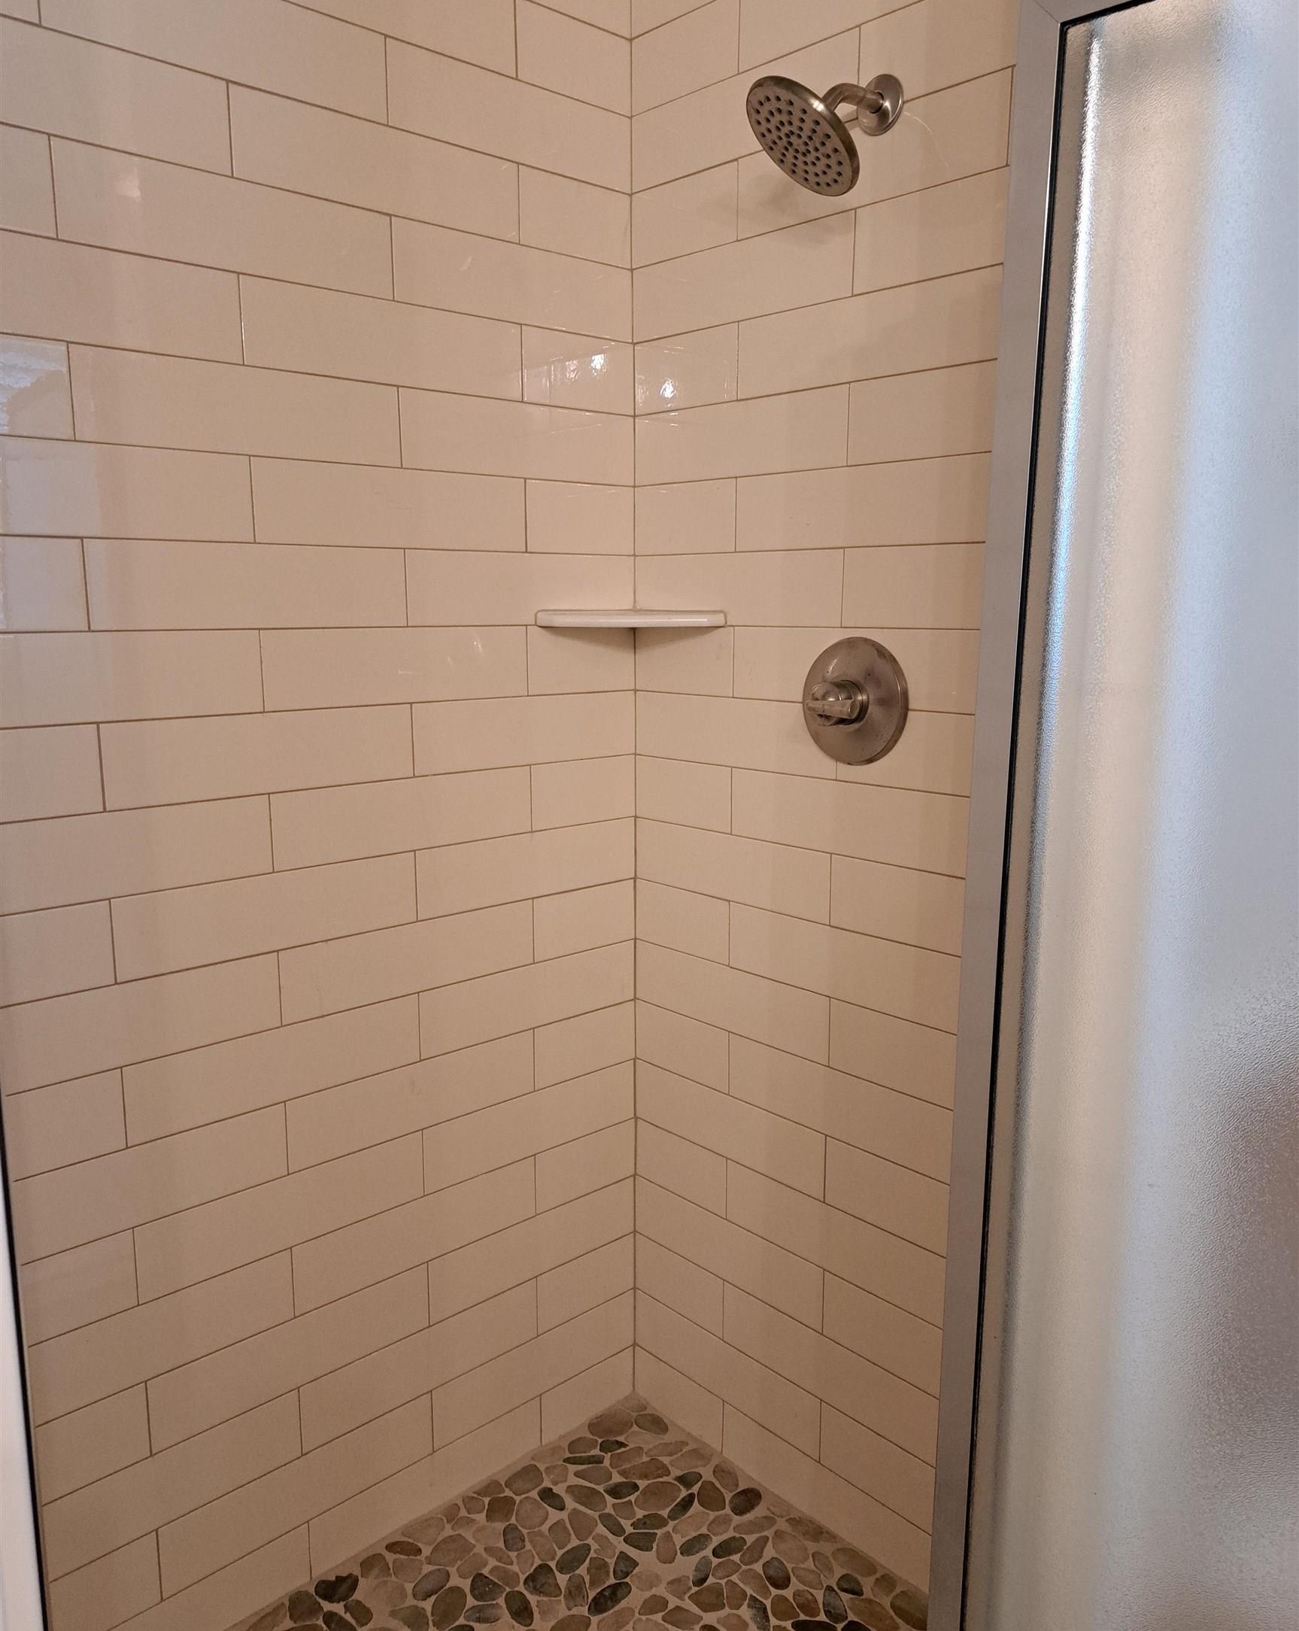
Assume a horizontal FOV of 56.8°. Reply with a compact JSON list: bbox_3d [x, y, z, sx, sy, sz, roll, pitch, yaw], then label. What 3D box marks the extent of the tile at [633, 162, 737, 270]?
[{"bbox_3d":[0.053,-0.851,1.714,0.010,0.102,0.209,-9,14,-42],"label":"tile"}]

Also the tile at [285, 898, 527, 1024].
[{"bbox_3d":[-0.333,0.203,1.704,0.406,0.102,0.010,-9,14,-41],"label":"tile"}]

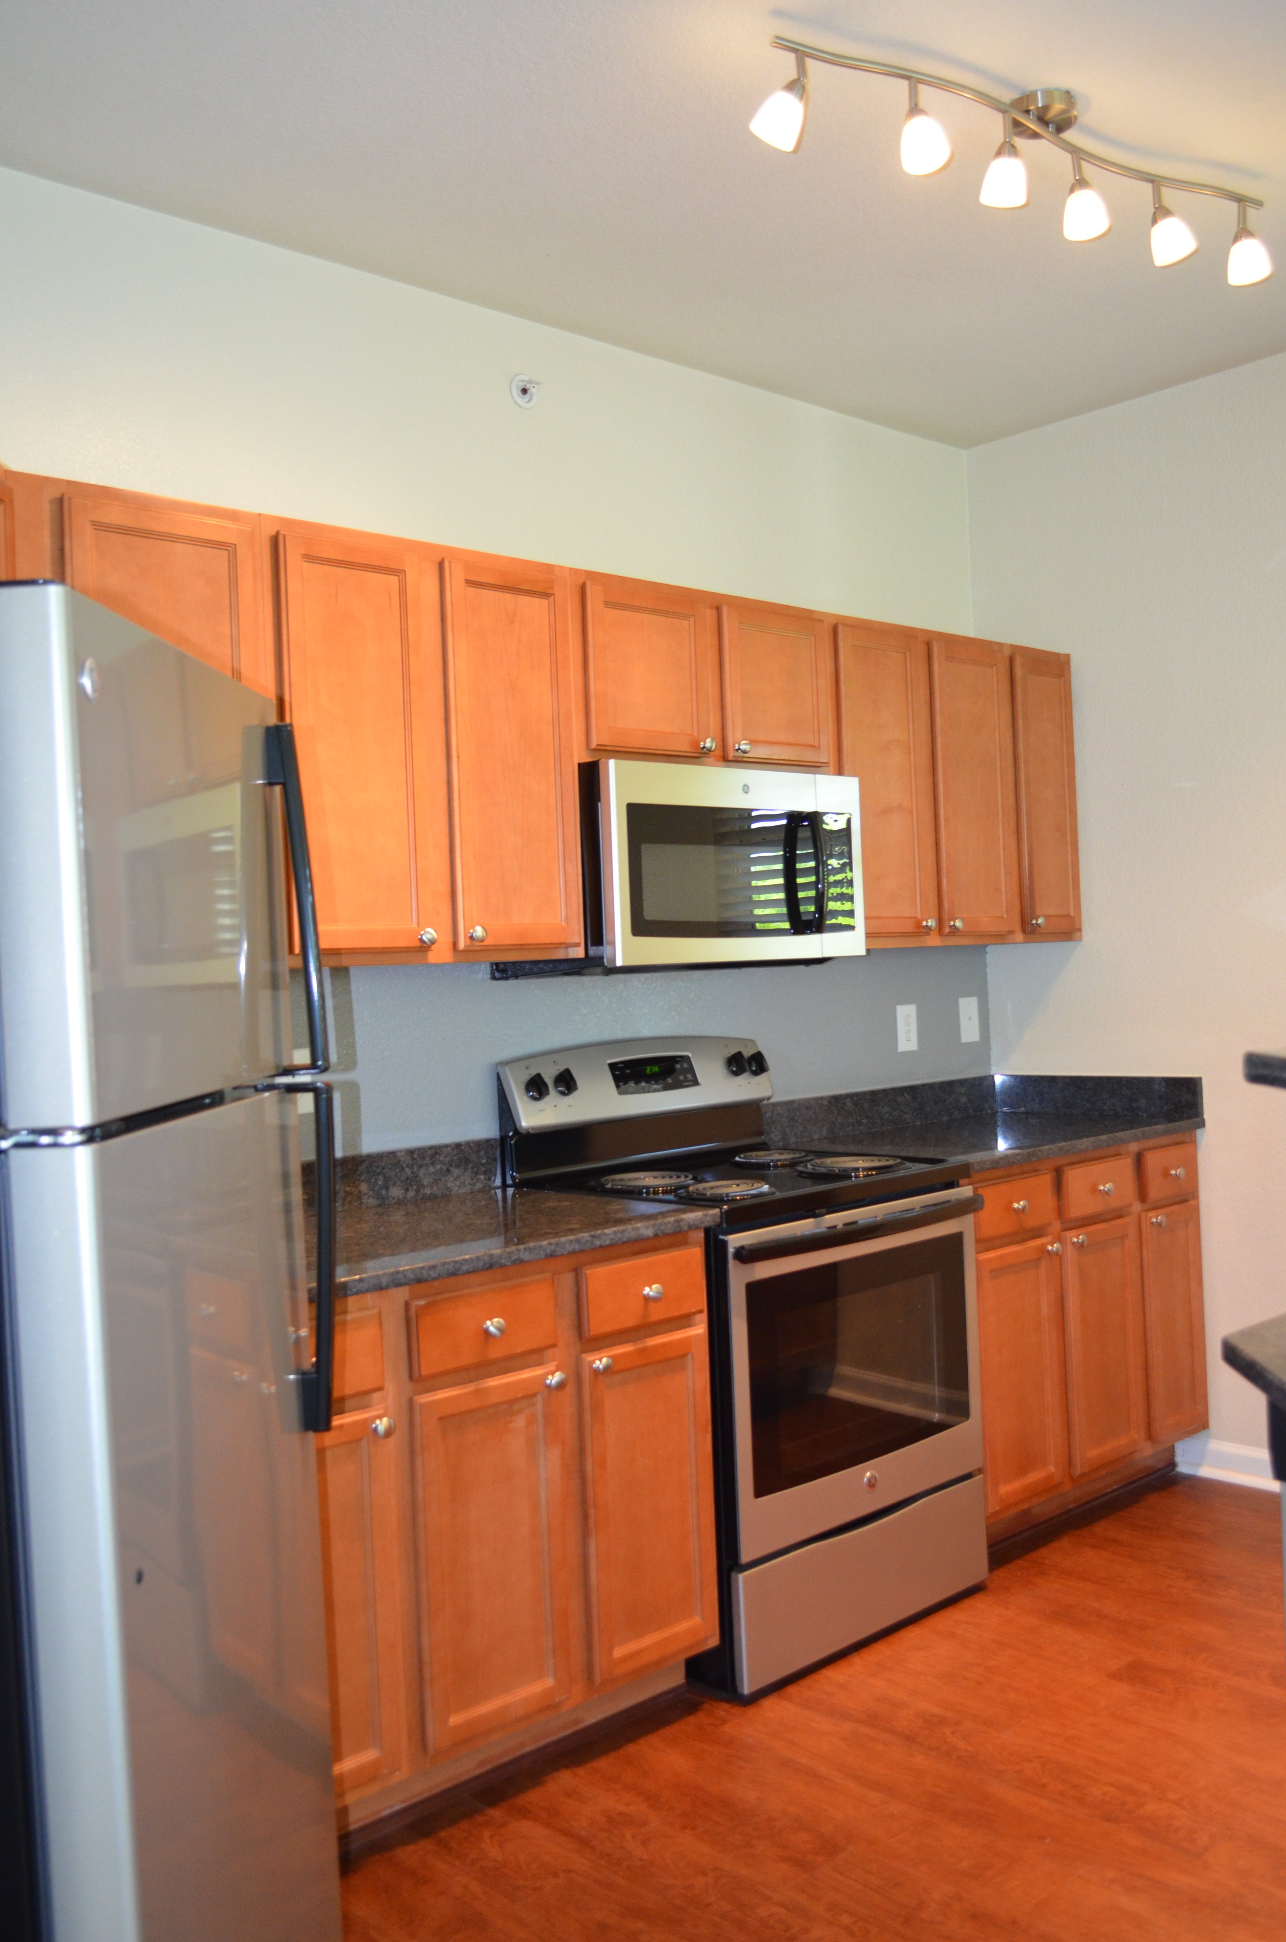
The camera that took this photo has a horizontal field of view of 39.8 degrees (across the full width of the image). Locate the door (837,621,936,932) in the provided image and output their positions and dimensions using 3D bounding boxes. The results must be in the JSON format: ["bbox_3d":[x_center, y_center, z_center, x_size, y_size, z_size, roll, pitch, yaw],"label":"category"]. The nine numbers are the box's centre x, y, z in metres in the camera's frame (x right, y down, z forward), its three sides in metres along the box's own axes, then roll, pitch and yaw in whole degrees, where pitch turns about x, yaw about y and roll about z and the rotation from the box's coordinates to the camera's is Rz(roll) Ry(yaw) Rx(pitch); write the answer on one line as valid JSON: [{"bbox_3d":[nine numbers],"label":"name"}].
[{"bbox_3d":[0.551,-0.429,4.089,0.303,0.704,0.024,-3,1,-45],"label":"door"}]

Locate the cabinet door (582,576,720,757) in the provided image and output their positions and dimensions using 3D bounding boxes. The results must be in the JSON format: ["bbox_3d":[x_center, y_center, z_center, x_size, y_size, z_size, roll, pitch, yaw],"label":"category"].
[{"bbox_3d":[0.015,-0.595,3.562,0.343,0.324,0.024,-3,1,-45],"label":"cabinet door"}]

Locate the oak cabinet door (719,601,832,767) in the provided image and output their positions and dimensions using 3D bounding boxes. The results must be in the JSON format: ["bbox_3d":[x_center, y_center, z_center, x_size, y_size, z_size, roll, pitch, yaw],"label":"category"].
[{"bbox_3d":[0.286,-0.608,3.832,0.330,0.324,0.024,-3,1,-45],"label":"oak cabinet door"}]

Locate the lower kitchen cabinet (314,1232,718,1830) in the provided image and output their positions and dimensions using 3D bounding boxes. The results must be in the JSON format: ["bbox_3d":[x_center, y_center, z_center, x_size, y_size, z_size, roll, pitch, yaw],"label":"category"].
[{"bbox_3d":[-0.432,0.929,3.133,0.985,0.867,0.616,-2,0,-44],"label":"lower kitchen cabinet"}]

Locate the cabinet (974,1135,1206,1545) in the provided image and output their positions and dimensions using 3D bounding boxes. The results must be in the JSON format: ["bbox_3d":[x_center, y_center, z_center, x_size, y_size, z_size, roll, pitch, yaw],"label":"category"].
[{"bbox_3d":[0.834,0.875,4.356,1.036,0.867,0.616,-2,0,-44],"label":"cabinet"}]

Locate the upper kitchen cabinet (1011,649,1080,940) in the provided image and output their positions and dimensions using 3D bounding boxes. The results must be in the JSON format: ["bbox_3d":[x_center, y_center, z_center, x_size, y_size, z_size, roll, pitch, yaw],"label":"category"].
[{"bbox_3d":[1.033,-0.449,4.580,0.257,0.713,0.022,-2,0,-44],"label":"upper kitchen cabinet"}]

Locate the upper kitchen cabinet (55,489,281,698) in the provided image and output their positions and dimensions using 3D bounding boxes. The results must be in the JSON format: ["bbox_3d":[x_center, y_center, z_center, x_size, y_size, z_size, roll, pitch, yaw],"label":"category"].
[{"bbox_3d":[-0.865,-0.375,2.963,0.376,0.763,0.330,-2,0,-44],"label":"upper kitchen cabinet"}]

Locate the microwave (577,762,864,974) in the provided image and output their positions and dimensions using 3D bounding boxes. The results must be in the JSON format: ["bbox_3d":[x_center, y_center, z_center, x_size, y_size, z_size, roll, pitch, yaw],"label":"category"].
[{"bbox_3d":[0.076,-0.208,3.809,0.751,0.408,0.408,-2,0,-44],"label":"microwave"}]

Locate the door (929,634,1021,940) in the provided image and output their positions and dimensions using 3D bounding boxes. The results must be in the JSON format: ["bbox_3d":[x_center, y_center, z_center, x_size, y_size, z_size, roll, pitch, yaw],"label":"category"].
[{"bbox_3d":[0.804,-0.441,4.339,0.296,0.703,0.024,-3,1,-45],"label":"door"}]

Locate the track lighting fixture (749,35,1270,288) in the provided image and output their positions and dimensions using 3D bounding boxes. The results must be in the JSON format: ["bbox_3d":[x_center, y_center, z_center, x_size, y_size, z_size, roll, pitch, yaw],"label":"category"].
[{"bbox_3d":[0.654,-1.326,2.902,1.158,0.212,0.163,-2,0,-34],"label":"track lighting fixture"}]

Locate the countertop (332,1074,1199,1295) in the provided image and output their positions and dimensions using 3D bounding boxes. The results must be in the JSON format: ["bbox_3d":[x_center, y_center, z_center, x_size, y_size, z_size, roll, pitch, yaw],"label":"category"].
[{"bbox_3d":[0.189,0.396,3.732,2.802,0.142,0.644,-2,0,-44],"label":"countertop"}]

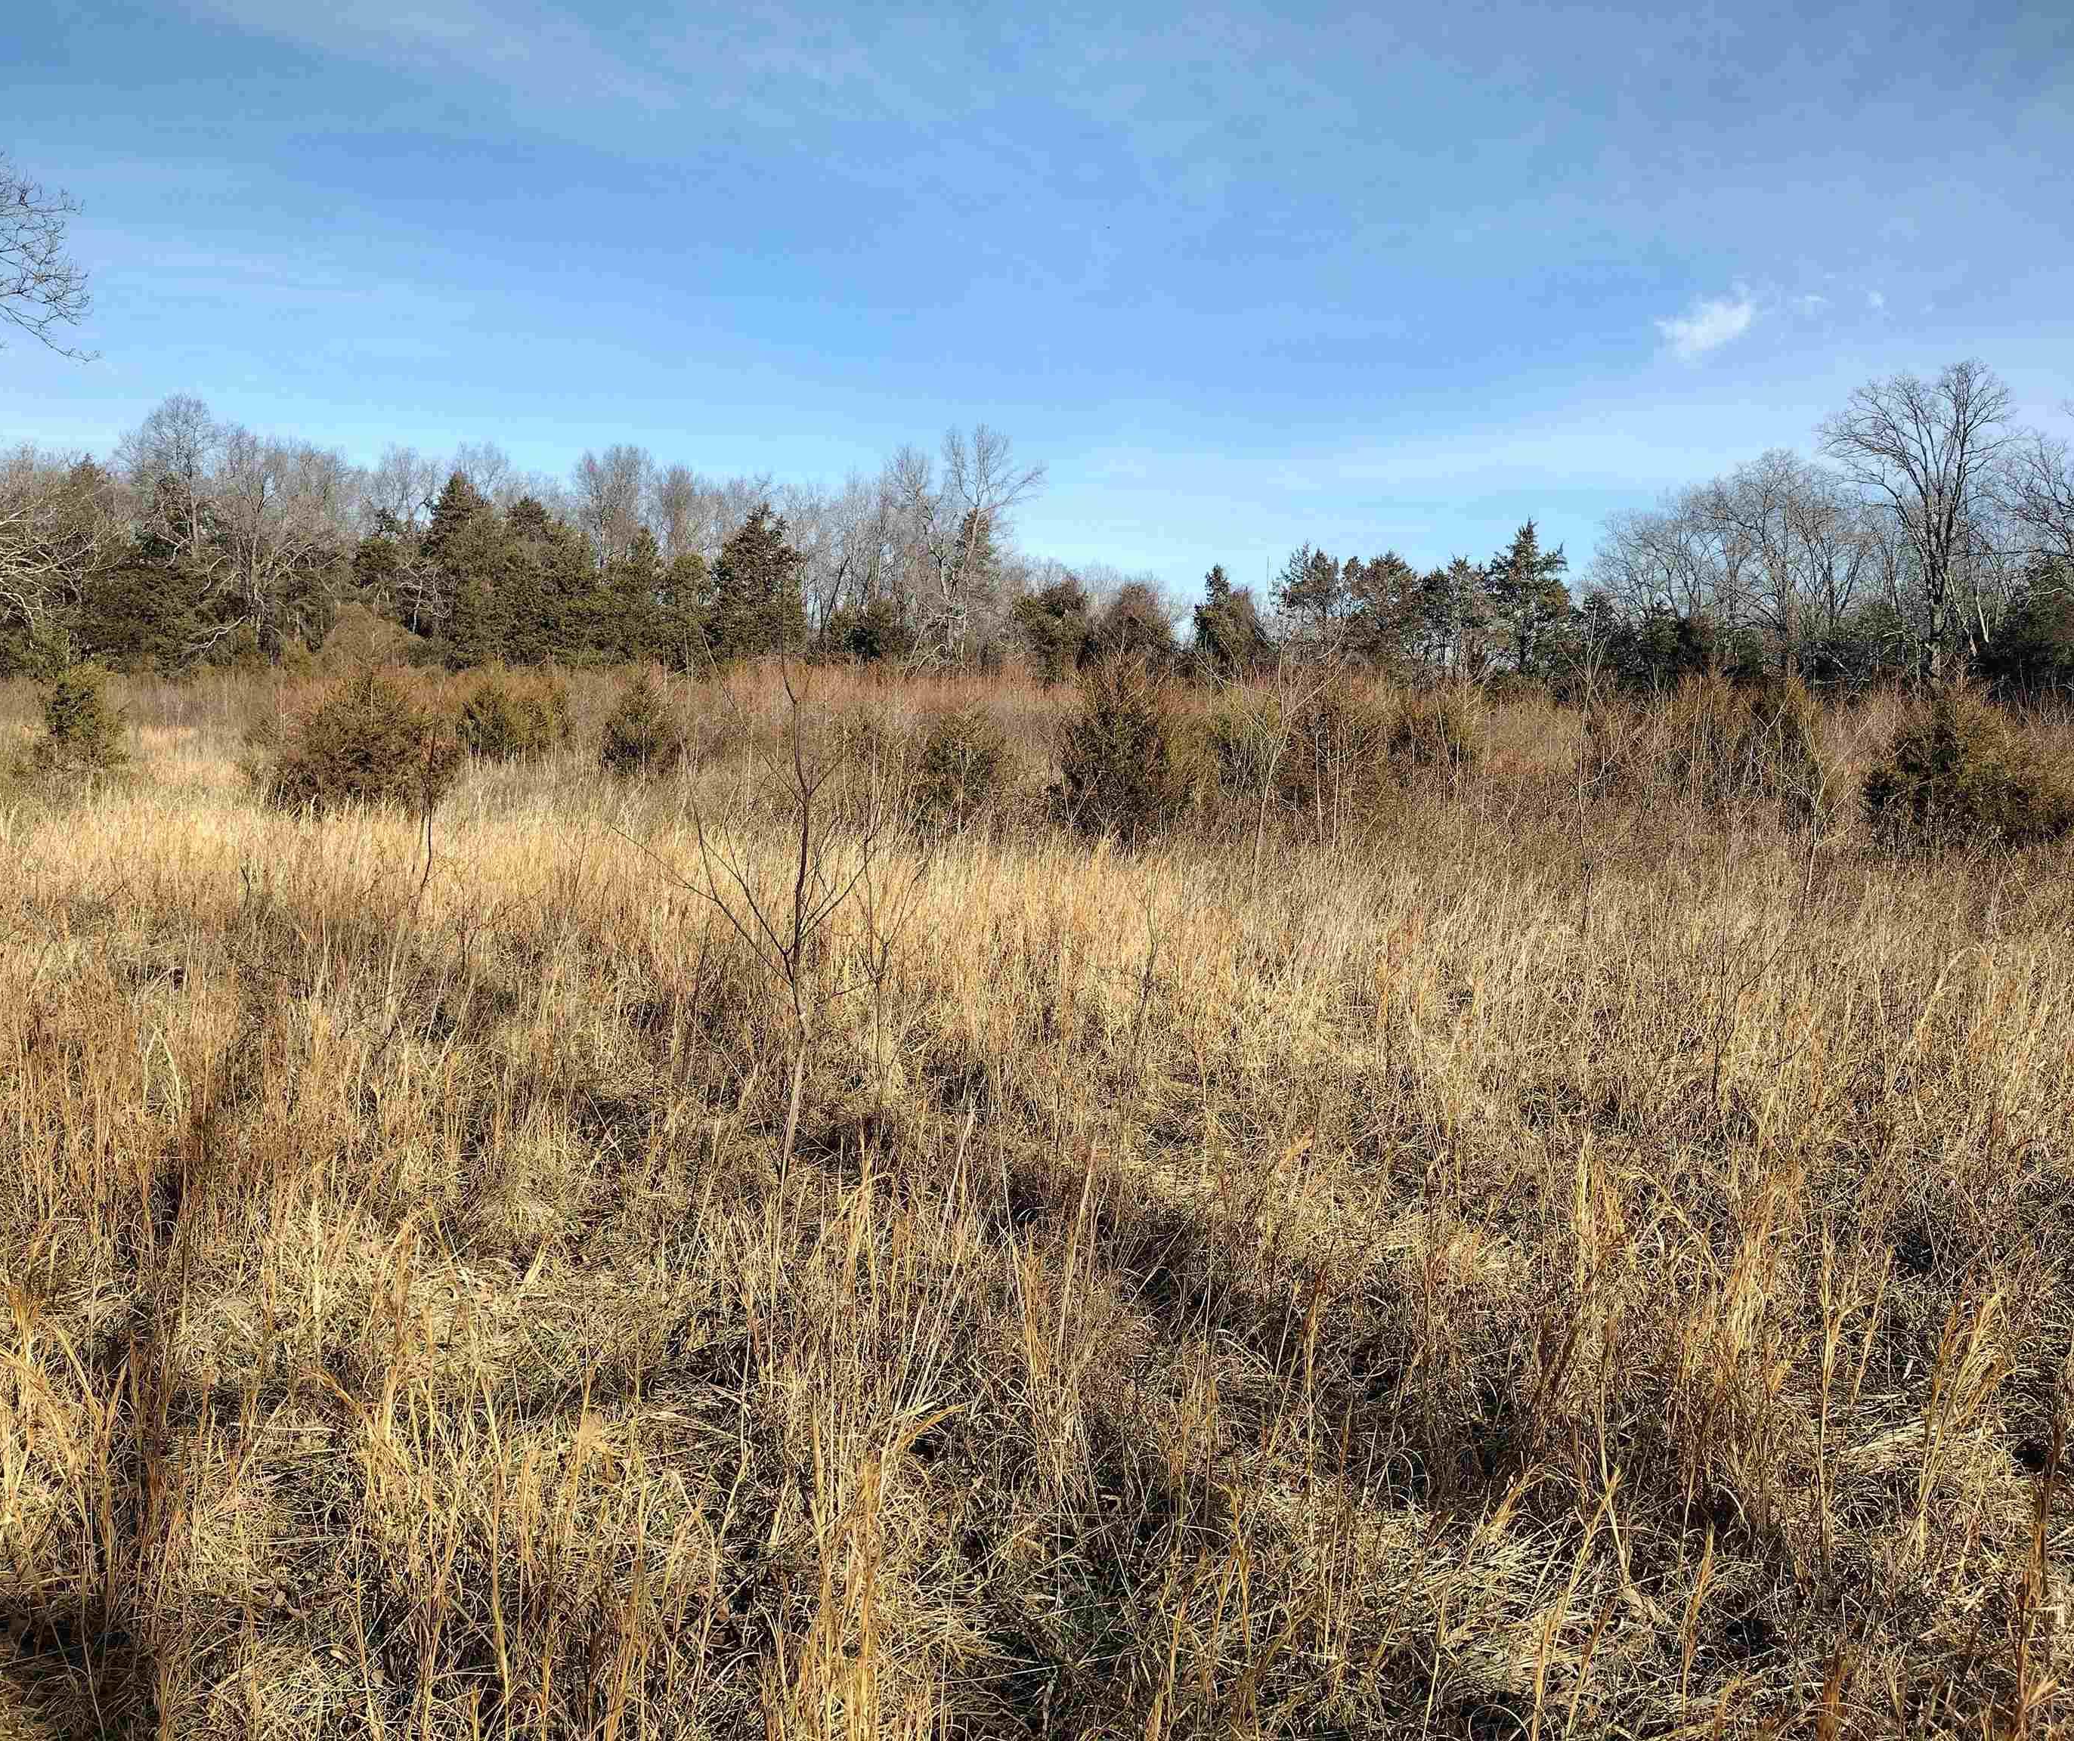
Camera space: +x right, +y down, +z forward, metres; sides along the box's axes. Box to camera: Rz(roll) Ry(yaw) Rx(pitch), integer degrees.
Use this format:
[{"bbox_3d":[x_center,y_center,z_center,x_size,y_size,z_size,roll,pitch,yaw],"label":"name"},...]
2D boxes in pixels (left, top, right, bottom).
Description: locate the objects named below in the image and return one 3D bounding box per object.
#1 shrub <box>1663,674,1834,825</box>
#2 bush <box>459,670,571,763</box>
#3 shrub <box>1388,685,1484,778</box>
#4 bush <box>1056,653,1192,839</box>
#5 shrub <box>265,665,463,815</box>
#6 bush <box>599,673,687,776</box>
[{"bbox_3d":[6.675,-1.115,17.000,1.569,1.464,1.412,3,7,21],"label":"shrub"},{"bbox_3d":[-7.199,-2.103,25.000,1.554,1.377,1.399,-2,7,-16],"label":"bush"},{"bbox_3d":[4.958,-1.690,22.500,1.159,1.239,1.159,1,7,12],"label":"shrub"},{"bbox_3d":[0.712,-0.978,14.800,1.050,1.527,1.050,0,7,3],"label":"bush"},{"bbox_3d":[-6.503,-1.236,17.500,1.853,1.507,1.668,-3,7,-20],"label":"shrub"},{"bbox_3d":[-4.771,-1.730,22.000,1.026,1.322,1.026,-1,7,-12],"label":"bush"}]

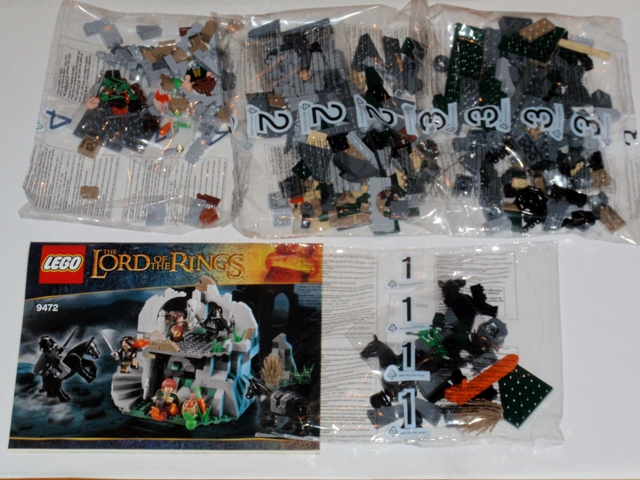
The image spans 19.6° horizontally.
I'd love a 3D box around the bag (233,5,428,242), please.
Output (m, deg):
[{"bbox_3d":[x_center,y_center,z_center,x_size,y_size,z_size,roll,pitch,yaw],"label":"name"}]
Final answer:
[{"bbox_3d":[0.012,-0.112,1.690,0.178,0.030,0.253,-1,58,1],"label":"bag"}]

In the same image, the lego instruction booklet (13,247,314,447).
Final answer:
[{"bbox_3d":[-0.128,0.089,1.581,0.259,0.004,0.202,0,58,1],"label":"lego instruction booklet"}]

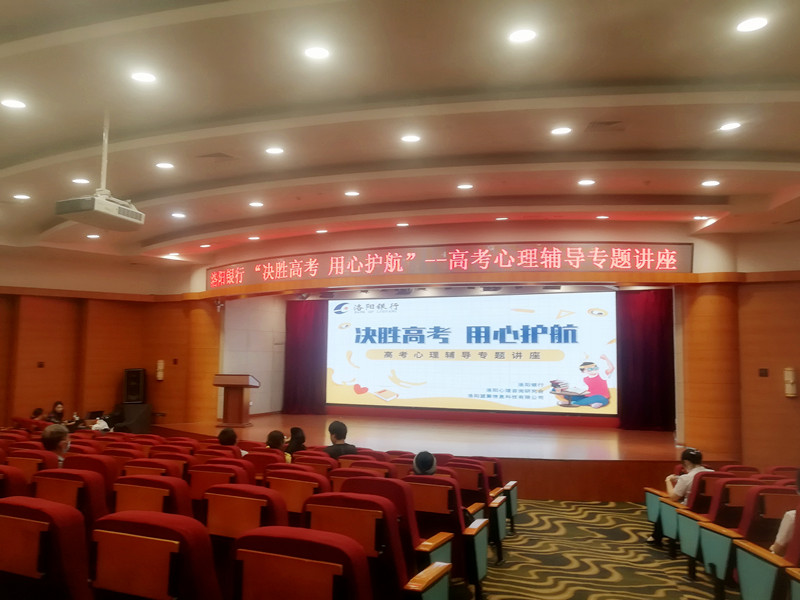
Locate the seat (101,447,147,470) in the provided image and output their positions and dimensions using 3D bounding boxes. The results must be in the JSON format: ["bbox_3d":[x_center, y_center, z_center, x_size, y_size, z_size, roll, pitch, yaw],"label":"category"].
[{"bbox_3d":[-2.370,1.825,5.647,0.570,0.980,0.620,-2,-6,22],"label":"seat"}]

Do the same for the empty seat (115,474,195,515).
[{"bbox_3d":[-1.194,1.397,3.337,0.570,0.980,0.620,-2,-6,22],"label":"empty seat"}]

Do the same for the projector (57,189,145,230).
[{"bbox_3d":[-2.585,-0.765,5.458,0.433,0.140,0.587,-2,-6,22],"label":"projector"}]

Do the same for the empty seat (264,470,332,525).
[{"bbox_3d":[-0.555,1.611,4.141,0.570,1.030,0.680,-1,-5,21],"label":"empty seat"}]

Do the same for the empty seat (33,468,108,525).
[{"bbox_3d":[-1.710,1.448,3.590,0.570,1.030,0.680,-1,-5,20],"label":"empty seat"}]

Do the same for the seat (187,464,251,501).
[{"bbox_3d":[-1.125,1.625,4.355,0.570,1.030,0.680,-1,-5,20],"label":"seat"}]

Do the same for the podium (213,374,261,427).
[{"bbox_3d":[-3.752,2.291,14.271,0.850,1.180,0.560,0,-5,11],"label":"podium"}]

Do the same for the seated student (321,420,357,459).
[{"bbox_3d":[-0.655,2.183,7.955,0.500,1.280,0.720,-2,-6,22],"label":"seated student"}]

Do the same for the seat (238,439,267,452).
[{"bbox_3d":[-1.821,2.345,8.200,0.570,0.980,0.620,-2,-6,22],"label":"seat"}]

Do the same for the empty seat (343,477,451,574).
[{"bbox_3d":[0.006,1.596,3.926,0.600,1.030,0.680,-2,-5,21],"label":"empty seat"}]

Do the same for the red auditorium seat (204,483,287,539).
[{"bbox_3d":[-0.656,1.421,3.195,0.570,1.030,0.680,-1,-5,21],"label":"red auditorium seat"}]

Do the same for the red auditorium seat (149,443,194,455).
[{"bbox_3d":[-2.333,2.037,6.729,0.570,1.030,0.680,-1,-5,19],"label":"red auditorium seat"}]

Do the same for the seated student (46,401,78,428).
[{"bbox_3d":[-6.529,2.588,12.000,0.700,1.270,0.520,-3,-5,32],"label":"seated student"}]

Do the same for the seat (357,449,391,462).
[{"bbox_3d":[-0.243,2.301,7.573,0.570,0.980,0.620,-2,-6,22],"label":"seat"}]

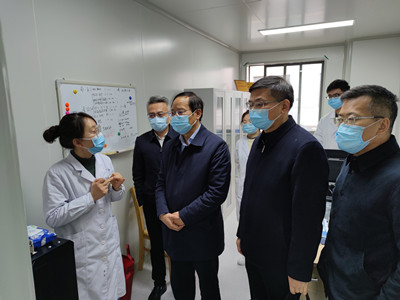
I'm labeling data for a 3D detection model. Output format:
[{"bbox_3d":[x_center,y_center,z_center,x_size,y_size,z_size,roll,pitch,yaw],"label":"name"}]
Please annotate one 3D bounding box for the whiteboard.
[{"bbox_3d":[-0.777,-0.240,2.278,0.040,0.596,0.848,4,11,25],"label":"whiteboard"}]

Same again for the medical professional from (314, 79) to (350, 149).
[{"bbox_3d":[1.236,0.276,2.607,0.320,1.820,0.500,-8,12,-35],"label":"medical professional"}]

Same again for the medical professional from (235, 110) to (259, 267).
[{"bbox_3d":[0.524,0.390,2.819,0.450,1.620,0.290,7,13,38],"label":"medical professional"}]

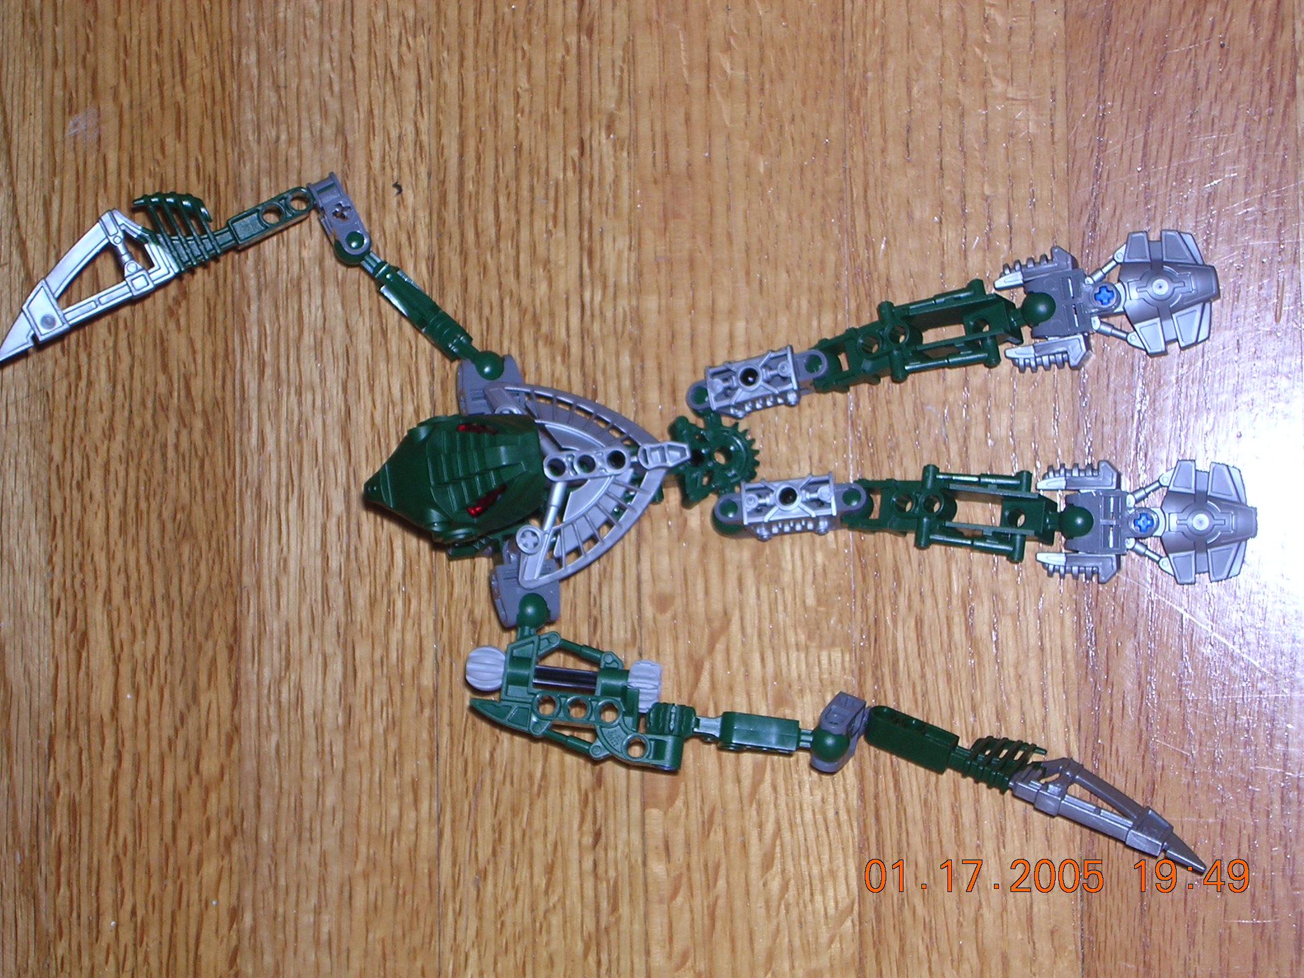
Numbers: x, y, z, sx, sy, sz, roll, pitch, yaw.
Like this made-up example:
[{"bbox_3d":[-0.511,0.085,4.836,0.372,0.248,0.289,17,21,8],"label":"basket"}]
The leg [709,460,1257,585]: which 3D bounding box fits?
[{"bbox_3d":[0.082,0.008,0.686,0.139,0.023,0.031,0,89,14],"label":"leg"}]

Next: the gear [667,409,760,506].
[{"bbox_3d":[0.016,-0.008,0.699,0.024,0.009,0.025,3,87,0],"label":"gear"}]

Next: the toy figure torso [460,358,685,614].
[{"bbox_3d":[-0.018,-0.004,0.703,0.059,0.037,0.071,-11,86,13],"label":"toy figure torso"}]

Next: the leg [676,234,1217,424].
[{"bbox_3d":[0.074,-0.039,0.689,0.138,0.023,0.031,-11,86,13],"label":"leg"}]

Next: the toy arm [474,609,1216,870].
[{"bbox_3d":[0.046,0.068,0.691,0.193,0.026,0.035,16,92,14],"label":"toy arm"}]

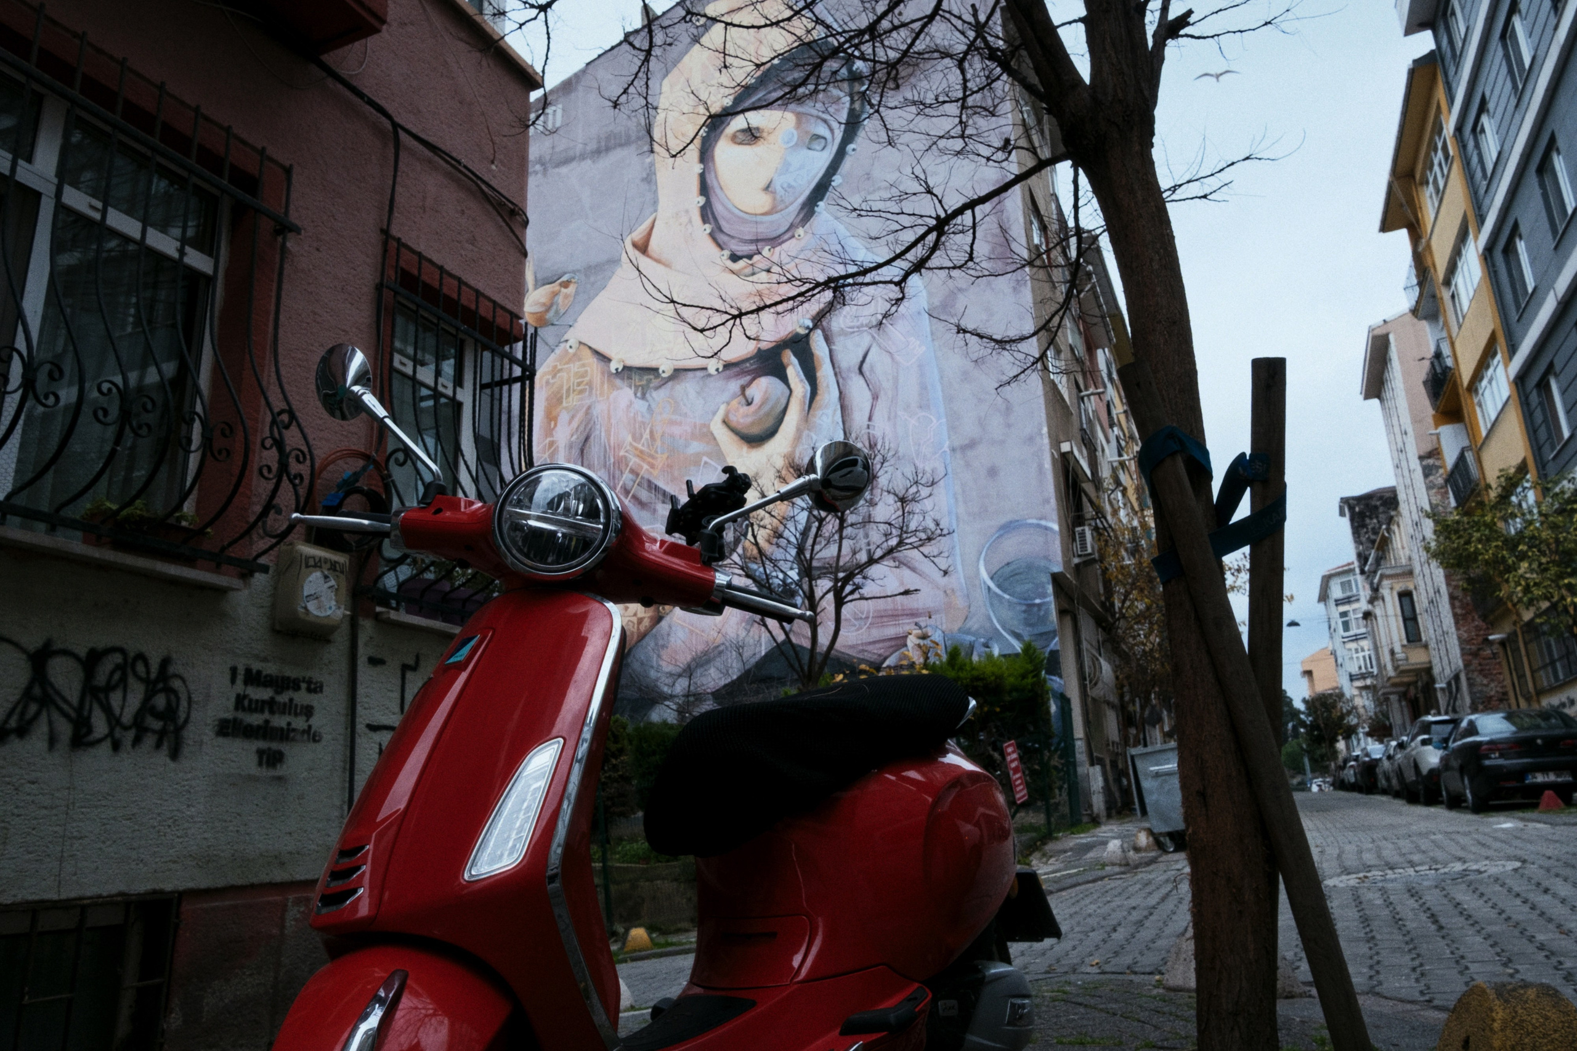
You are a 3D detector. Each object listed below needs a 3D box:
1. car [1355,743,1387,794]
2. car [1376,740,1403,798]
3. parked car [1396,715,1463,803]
[{"bbox_3d":[18.469,7.460,32.264,1.770,1.477,4.439,-10,-16,23],"label":"car"},{"bbox_3d":[15.943,6.071,26.459,1.770,1.450,4.338,-9,-16,23],"label":"car"},{"bbox_3d":[13.153,4.584,20.563,1.830,1.611,4.399,-9,-16,23],"label":"parked car"}]

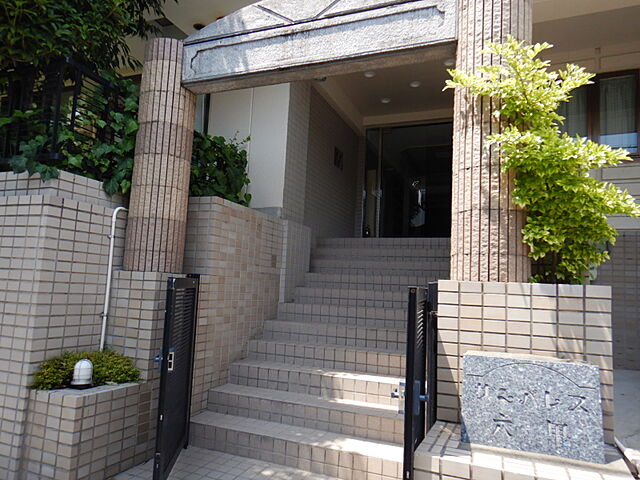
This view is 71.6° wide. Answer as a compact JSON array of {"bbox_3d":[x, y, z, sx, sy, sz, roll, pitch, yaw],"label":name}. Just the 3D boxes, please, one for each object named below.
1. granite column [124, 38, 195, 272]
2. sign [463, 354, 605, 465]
[{"bbox_3d":[-1.220,-0.628,3.467,0.417,1.768,0.417,0,-7,22],"label":"granite column"},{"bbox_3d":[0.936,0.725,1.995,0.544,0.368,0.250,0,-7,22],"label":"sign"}]

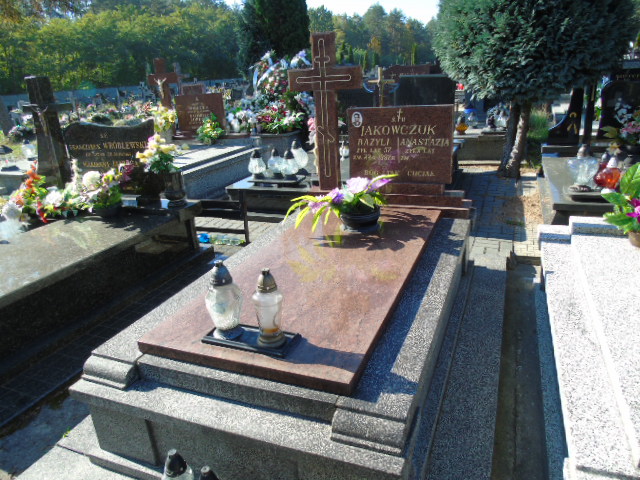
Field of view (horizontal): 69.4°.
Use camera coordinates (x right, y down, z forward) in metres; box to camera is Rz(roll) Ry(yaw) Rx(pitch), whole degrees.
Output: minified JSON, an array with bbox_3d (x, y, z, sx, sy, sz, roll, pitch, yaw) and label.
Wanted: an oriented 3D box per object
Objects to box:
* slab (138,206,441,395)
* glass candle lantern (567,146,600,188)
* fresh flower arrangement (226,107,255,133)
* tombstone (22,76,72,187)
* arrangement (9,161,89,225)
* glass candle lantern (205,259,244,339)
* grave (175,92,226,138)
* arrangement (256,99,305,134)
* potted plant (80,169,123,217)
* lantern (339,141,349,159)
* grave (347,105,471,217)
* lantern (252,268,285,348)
[{"bbox_3d":[0.042,0.122,2.394,0.860,0.038,1.805,4,22,22],"label":"slab"},{"bbox_3d":[1.913,-0.532,3.382,0.235,0.308,0.180,4,21,22],"label":"glass candle lantern"},{"bbox_3d":[-1.308,-2.007,7.700,0.450,0.400,0.370,3,19,19],"label":"fresh flower arrangement"},{"bbox_3d":[-2.525,-0.970,4.330,0.450,1.120,0.140,3,19,19],"label":"tombstone"},{"bbox_3d":[-2.397,-0.407,4.050,0.580,0.420,0.380,3,19,19],"label":"arrangement"},{"bbox_3d":[-0.340,0.211,1.643,0.130,0.289,0.130,4,21,21],"label":"glass candle lantern"},{"bbox_3d":[-1.939,-2.036,7.500,0.790,0.670,0.120,3,19,19],"label":"grave"},{"bbox_3d":[-0.658,-2.057,7.700,0.720,0.540,0.480,3,19,19],"label":"arrangement"},{"bbox_3d":[-1.774,-0.390,3.740,0.320,0.365,0.300,4,21,22],"label":"potted plant"},{"bbox_3d":[0.316,-1.177,6.048,0.140,0.234,0.140,-3,19,1],"label":"lantern"},{"bbox_3d":[0.610,-0.560,3.251,0.850,0.730,0.220,4,21,22],"label":"grave"},{"bbox_3d":[-0.187,0.237,1.664,0.109,0.284,0.109,-3,18,1],"label":"lantern"}]

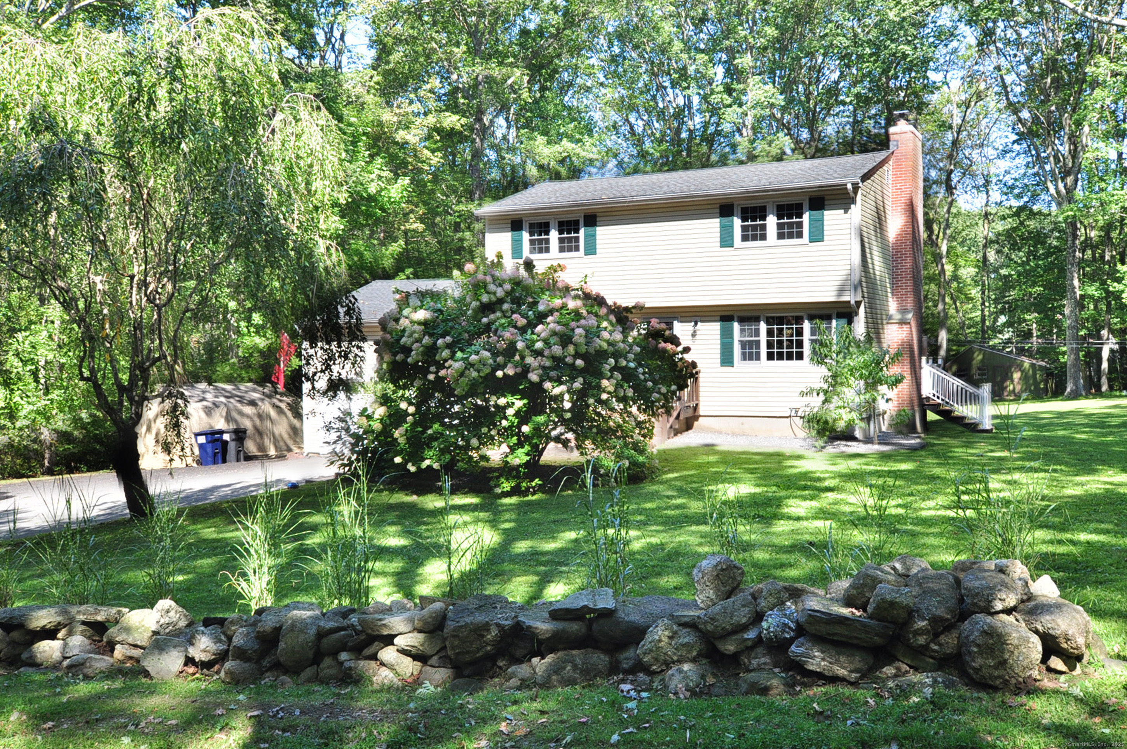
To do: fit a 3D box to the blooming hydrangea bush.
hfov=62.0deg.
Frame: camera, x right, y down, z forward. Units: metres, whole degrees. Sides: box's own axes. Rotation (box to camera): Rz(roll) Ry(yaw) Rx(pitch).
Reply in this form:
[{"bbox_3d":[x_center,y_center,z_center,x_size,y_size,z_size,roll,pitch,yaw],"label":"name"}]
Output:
[{"bbox_3d":[-0.603,-0.203,14.957,5.350,3.310,4.700,-1,2,0],"label":"blooming hydrangea bush"}]

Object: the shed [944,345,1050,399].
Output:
[{"bbox_3d":[23.190,-0.183,50.168,4.740,2.770,4.000,0,2,27],"label":"shed"}]

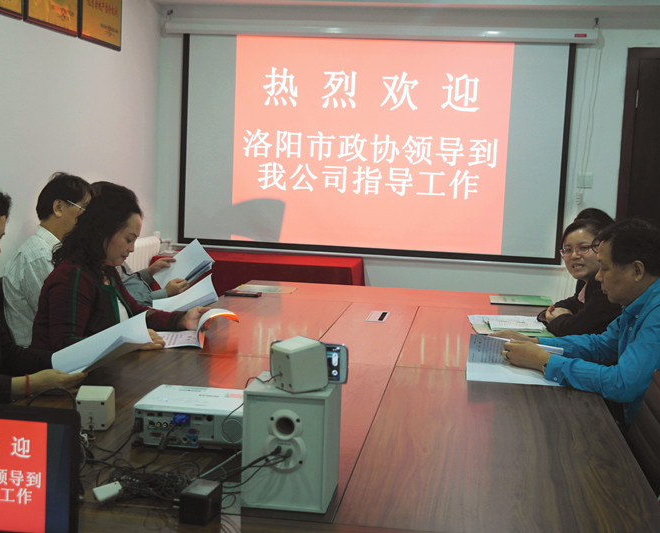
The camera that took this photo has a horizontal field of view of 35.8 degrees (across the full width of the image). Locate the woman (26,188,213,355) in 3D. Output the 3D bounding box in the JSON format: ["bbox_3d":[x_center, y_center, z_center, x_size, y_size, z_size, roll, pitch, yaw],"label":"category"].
[{"bbox_3d":[-0.685,0.374,3.253,0.680,1.280,0.500,4,6,14],"label":"woman"}]

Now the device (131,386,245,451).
[{"bbox_3d":[-0.250,0.341,2.294,0.315,0.087,0.230,3,6,6],"label":"device"}]

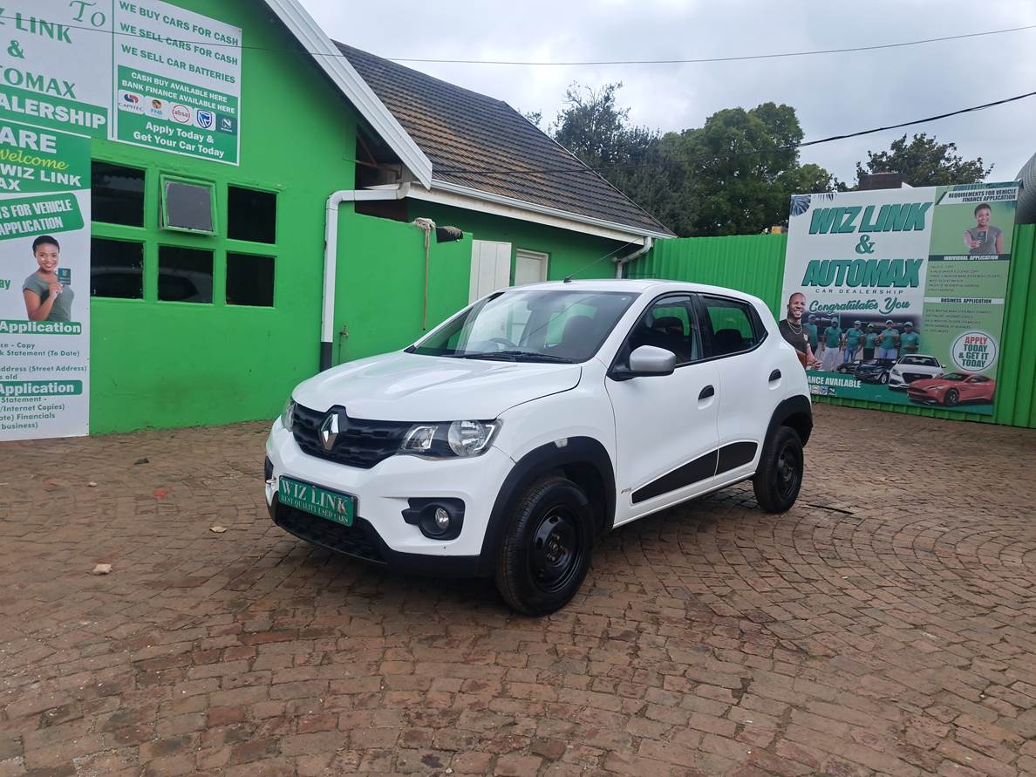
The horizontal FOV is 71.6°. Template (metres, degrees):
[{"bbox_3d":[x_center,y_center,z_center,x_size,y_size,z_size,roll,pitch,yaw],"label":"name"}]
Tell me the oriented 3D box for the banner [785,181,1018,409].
[{"bbox_3d":[5.396,-1.349,10.603,3.034,3.110,0.050,8,7,42],"label":"banner"}]

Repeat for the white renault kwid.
[{"bbox_3d":[0.403,0.080,4.290,1.630,1.470,3.680,7,7,41],"label":"white renault kwid"}]

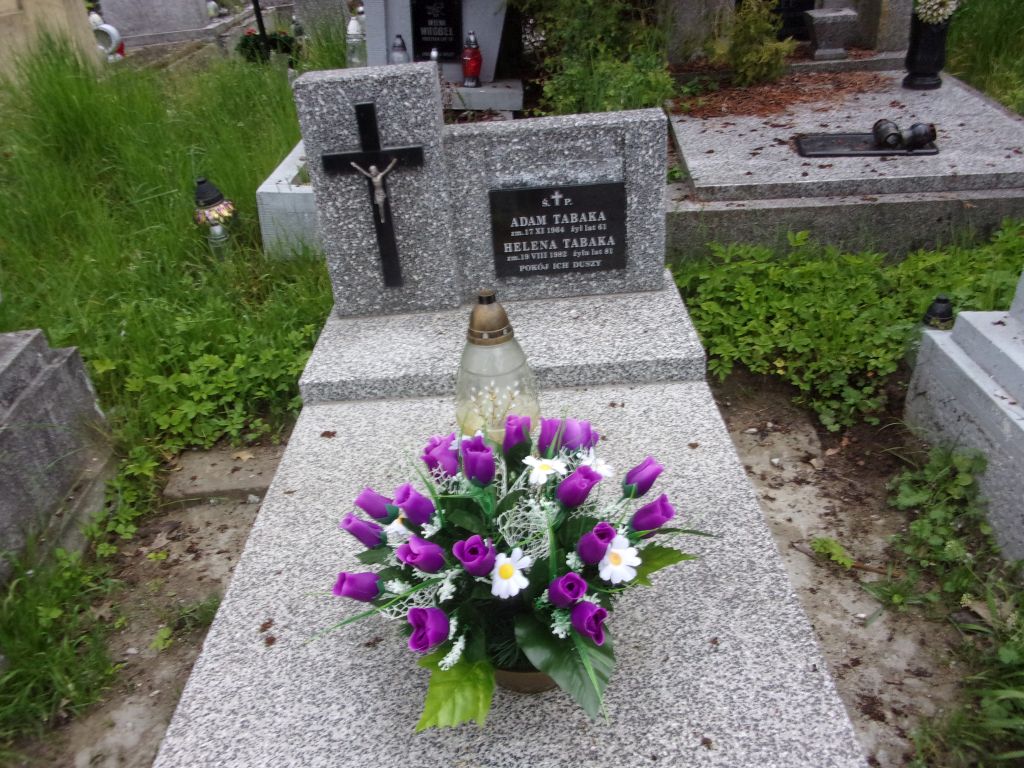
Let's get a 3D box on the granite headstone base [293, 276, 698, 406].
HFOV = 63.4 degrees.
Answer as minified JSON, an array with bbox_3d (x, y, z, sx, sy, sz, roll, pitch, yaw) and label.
[{"bbox_3d":[-0.020,-0.123,1.962,0.860,0.050,0.482,-4,30,2],"label":"granite headstone base"}]

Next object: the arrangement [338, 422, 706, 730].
[{"bbox_3d":[0.003,0.222,1.083,0.450,0.330,0.400,-4,30,2],"label":"arrangement"}]

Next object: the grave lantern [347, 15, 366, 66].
[{"bbox_3d":[-0.845,-1.834,4.500,0.108,0.310,0.108,-4,30,2],"label":"grave lantern"}]

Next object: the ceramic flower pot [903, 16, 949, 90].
[{"bbox_3d":[1.967,-1.572,3.918,0.190,0.320,0.190,-4,30,2],"label":"ceramic flower pot"}]

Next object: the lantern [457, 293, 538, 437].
[{"bbox_3d":[-0.032,-0.025,1.526,0.156,0.321,0.156,-4,30,2],"label":"lantern"}]

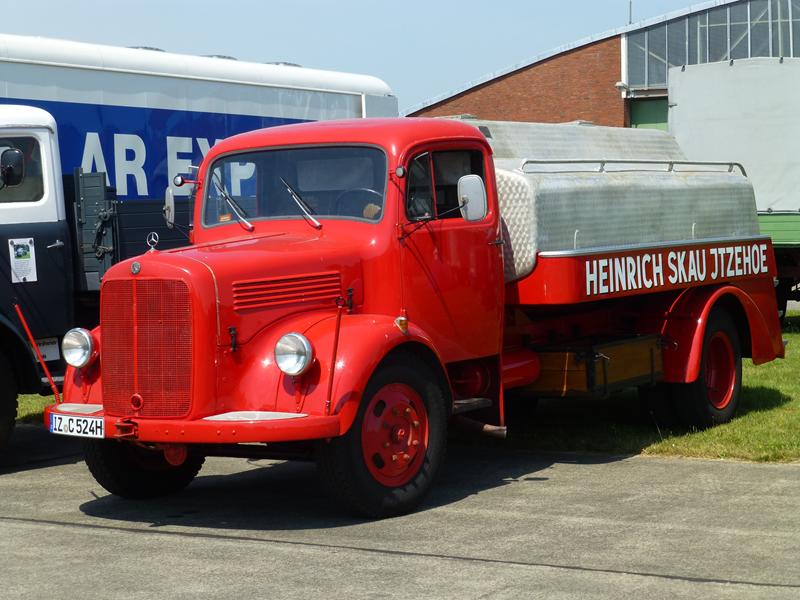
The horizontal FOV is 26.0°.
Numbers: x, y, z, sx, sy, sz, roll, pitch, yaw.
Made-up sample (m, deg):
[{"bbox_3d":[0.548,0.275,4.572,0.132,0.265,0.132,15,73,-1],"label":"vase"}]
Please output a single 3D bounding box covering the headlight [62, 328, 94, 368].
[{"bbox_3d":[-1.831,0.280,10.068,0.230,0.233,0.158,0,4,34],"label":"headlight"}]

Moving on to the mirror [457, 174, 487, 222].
[{"bbox_3d":[0.413,-0.582,9.932,0.163,0.257,0.050,-1,3,16],"label":"mirror"}]

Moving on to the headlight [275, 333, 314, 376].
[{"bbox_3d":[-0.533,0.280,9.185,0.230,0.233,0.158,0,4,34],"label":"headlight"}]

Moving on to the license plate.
[{"bbox_3d":[-1.847,0.722,9.932,0.515,0.114,0.020,1,4,42],"label":"license plate"}]

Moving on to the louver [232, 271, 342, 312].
[{"bbox_3d":[-0.621,-0.049,9.616,0.050,0.188,0.881,0,4,39],"label":"louver"}]

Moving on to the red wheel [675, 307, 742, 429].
[{"bbox_3d":[2.325,0.524,12.995,0.218,0.921,0.921,0,4,34],"label":"red wheel"}]

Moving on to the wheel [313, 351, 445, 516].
[{"bbox_3d":[-0.097,0.750,9.627,0.218,0.916,0.916,0,4,39],"label":"wheel"}]

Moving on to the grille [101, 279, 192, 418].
[{"bbox_3d":[-1.383,0.260,9.330,0.663,0.767,0.119,0,4,34],"label":"grille"}]

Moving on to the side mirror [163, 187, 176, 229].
[{"bbox_3d":[-1.489,-0.599,11.221,0.050,0.253,0.163,-3,3,-24],"label":"side mirror"}]

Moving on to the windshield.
[{"bbox_3d":[-0.657,-0.679,10.402,1.366,0.485,0.109,0,-6,34],"label":"windshield"}]

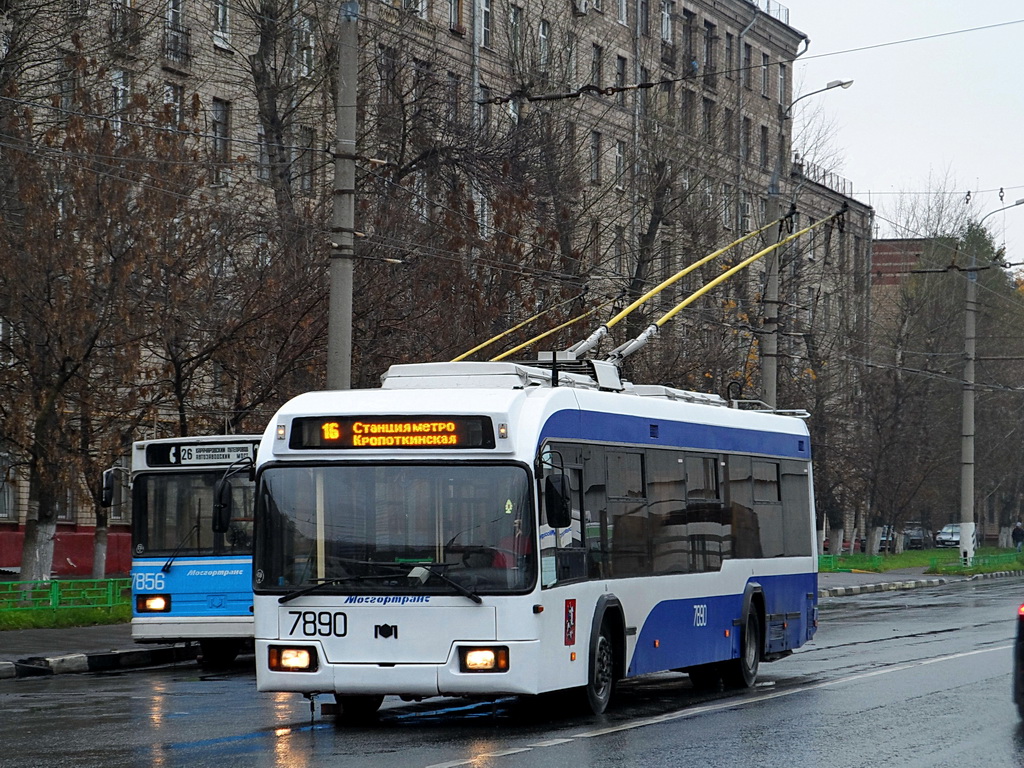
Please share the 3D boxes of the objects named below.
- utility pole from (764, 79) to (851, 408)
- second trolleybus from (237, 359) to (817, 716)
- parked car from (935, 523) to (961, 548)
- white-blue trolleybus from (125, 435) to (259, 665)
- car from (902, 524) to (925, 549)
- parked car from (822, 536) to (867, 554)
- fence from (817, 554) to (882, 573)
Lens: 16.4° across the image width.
[{"bbox_3d":[7.000,-1.290,84.900,2.200,12.000,0.400,0,-2,16],"label":"utility pole"},{"bbox_3d":[0.622,1.436,34.389,2.500,3.150,11.500,-1,-2,16],"label":"second trolleybus"},{"bbox_3d":[24.900,8.601,201.000,1.760,1.460,4.300,0,-2,16],"label":"parked car"},{"bbox_3d":[-1.970,2.180,49.200,2.500,3.000,11.800,-1,-3,16],"label":"white-blue trolleybus"},{"bbox_3d":[22.461,8.289,194.000,1.720,1.550,4.200,0,-2,16],"label":"car"},{"bbox_3d":[16.679,7.720,177.000,1.720,1.450,4.300,0,-2,16],"label":"parked car"},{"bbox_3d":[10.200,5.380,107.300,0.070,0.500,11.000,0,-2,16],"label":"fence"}]

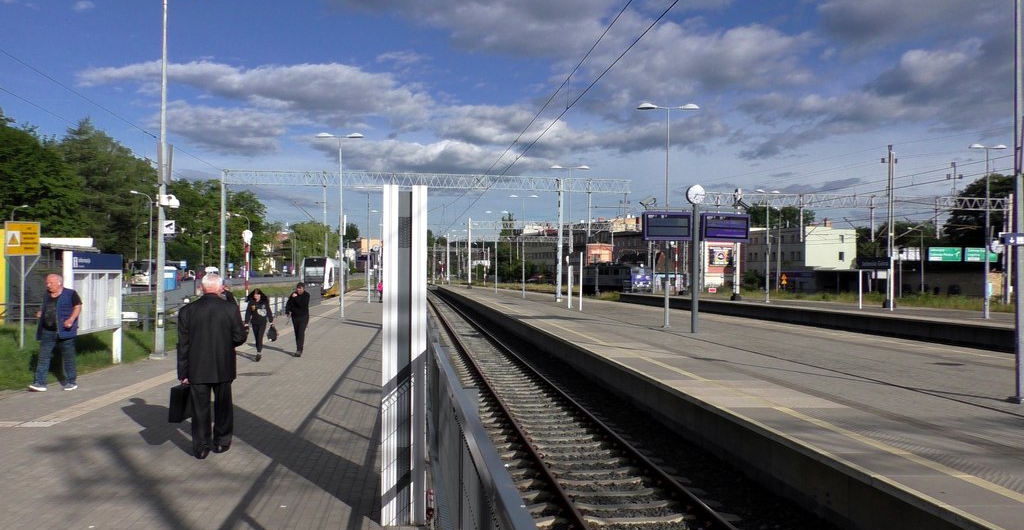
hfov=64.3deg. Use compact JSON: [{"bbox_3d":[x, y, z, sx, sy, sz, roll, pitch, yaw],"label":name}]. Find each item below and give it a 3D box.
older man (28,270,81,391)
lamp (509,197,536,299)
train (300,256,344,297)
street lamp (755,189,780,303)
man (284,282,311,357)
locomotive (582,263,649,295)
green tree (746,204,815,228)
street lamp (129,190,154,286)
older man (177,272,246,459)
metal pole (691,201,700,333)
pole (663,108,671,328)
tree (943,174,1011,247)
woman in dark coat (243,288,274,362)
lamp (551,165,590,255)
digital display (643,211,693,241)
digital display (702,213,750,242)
[{"bbox_3d":[-6.949,1.024,12.400,0.650,1.789,0.550,0,-1,38],"label":"older man"},{"bbox_3d":[0.946,-1.604,67.000,2.150,8.550,0.350,0,-1,-7],"label":"lamp"},{"bbox_3d":[-19.463,1.319,86.000,2.900,3.850,24.000,0,-1,-8],"label":"train"},{"bbox_3d":[19.070,-1.381,60.800,2.000,8.450,0.350,0,-1,-7],"label":"street lamp"},{"bbox_3d":[-4.871,1.241,18.500,0.580,1.687,0.420,0,-1,-2],"label":"man"},{"bbox_3d":[14.299,1.994,112.000,3.000,4.200,15.800,1,-1,-19],"label":"locomotive"},{"bbox_3d":[52.738,-3.241,160.000,12.000,17.285,10.000,1,-1,-7],"label":"green tree"},{"bbox_3d":[-35.295,-2.233,77.393,2.090,9.596,0.350,0,-1,0],"label":"street lamp"},{"bbox_3d":[-2.848,0.943,7.720,0.630,1.760,0.420,1,-1,-18],"label":"older man"},{"bbox_3d":[6.127,0.083,27.200,0.210,4.380,0.210,0,-1,-7],"label":"metal pole"},{"bbox_3d":[5.664,-1.712,29.575,0.200,7.940,0.200,1,-1,-7],"label":"pole"},{"bbox_3d":[69.163,-5.082,120.000,11.200,16.499,10.500,1,-1,-7],"label":"tree"},{"bbox_3d":[-5.493,1.289,17.650,0.620,1.620,0.420,0,-1,-10],"label":"woman in dark coat"},{"bbox_3d":[3.360,-1.610,46.007,2.282,8.020,0.350,1,-1,-7],"label":"lamp"},{"bbox_3d":[5.154,-1.276,27.000,1.600,0.940,0.380,0,-1,-8],"label":"digital display"},{"bbox_3d":[7.063,-1.224,26.759,1.550,0.887,0.300,1,-1,-7],"label":"digital display"}]

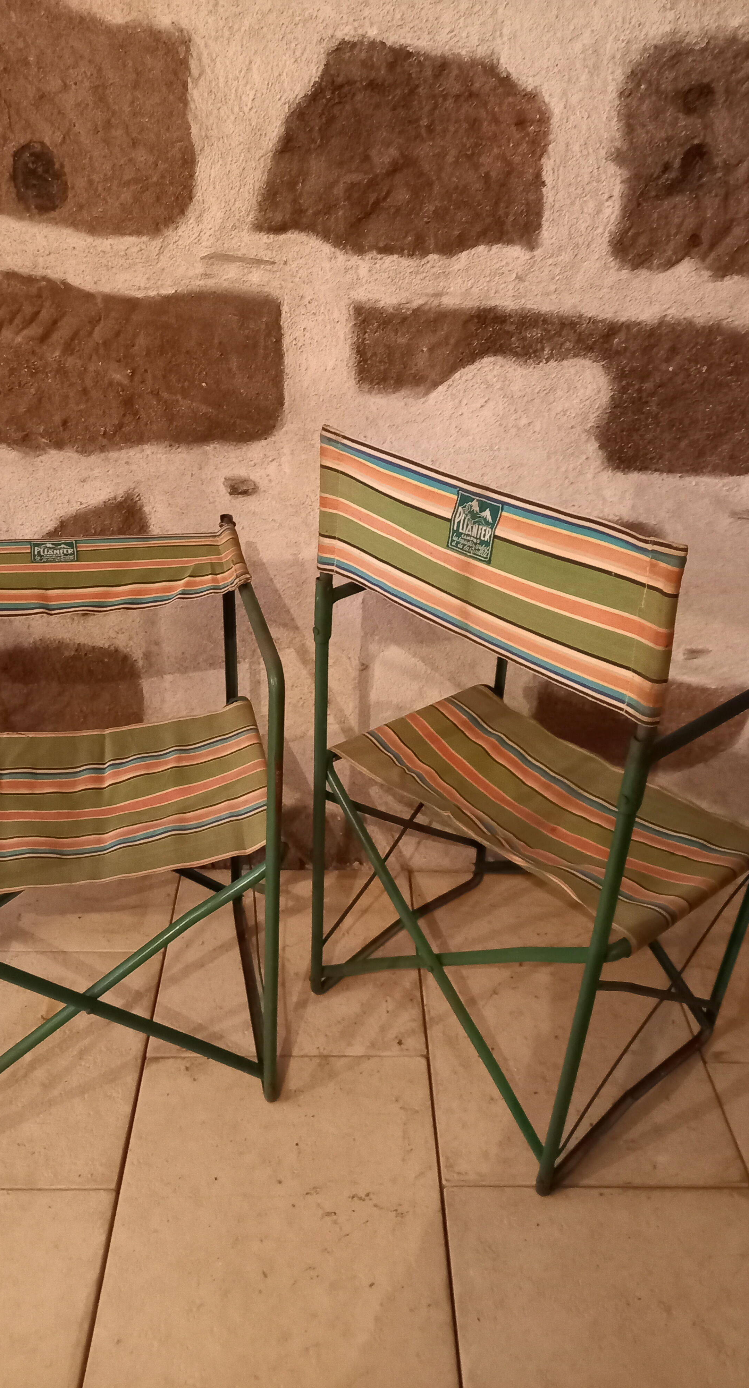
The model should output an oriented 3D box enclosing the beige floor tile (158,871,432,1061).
[{"bbox_3d":[-0.126,0.402,1.530,0.384,0.011,0.370,2,32,-4],"label":"beige floor tile"}]

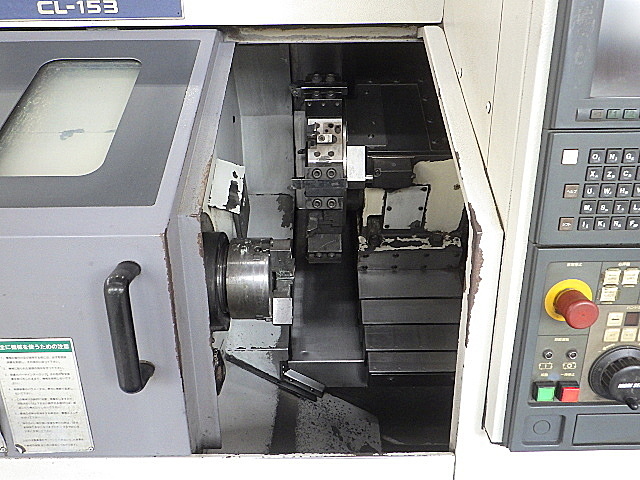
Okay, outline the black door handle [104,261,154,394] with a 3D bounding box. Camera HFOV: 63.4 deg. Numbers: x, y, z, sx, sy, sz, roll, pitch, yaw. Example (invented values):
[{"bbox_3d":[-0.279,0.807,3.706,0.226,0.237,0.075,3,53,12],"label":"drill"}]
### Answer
[{"bbox_3d":[-0.251,0.121,0.679,0.032,0.174,0.057,-1,19,-1],"label":"black door handle"}]

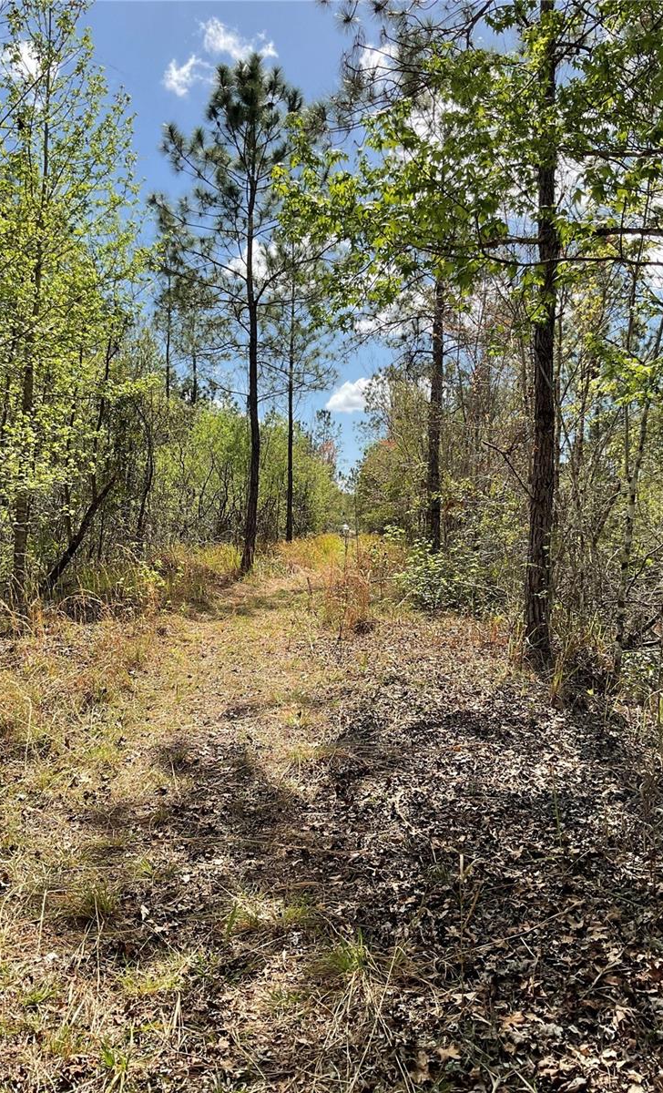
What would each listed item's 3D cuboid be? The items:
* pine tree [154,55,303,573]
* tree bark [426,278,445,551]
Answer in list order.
[{"bbox_3d":[-2.250,-5.200,20.800,3.500,11.650,3.300,1,2,0],"label":"pine tree"},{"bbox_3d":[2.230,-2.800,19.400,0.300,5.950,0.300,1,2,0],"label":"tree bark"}]

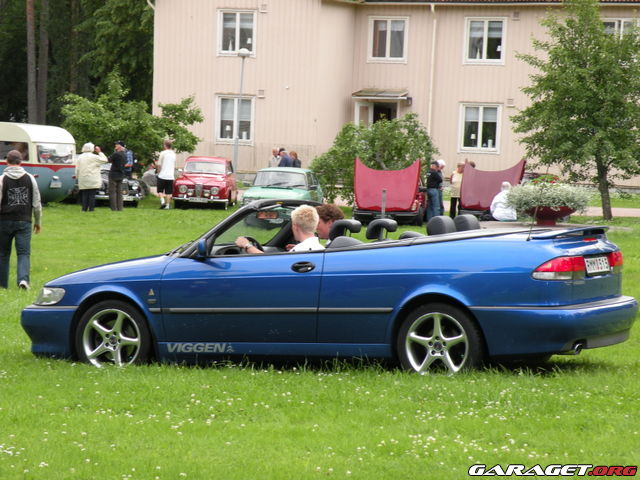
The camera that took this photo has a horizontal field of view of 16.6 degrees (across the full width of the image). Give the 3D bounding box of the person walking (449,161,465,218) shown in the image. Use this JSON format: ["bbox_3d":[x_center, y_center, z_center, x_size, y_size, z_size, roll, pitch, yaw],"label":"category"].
[{"bbox_3d":[3.781,-1.320,60.500,0.400,1.620,0.480,4,3,37],"label":"person walking"}]

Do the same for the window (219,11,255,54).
[{"bbox_3d":[-2.733,-6.807,72.000,1.300,1.450,0.150,3,2,16],"label":"window"}]

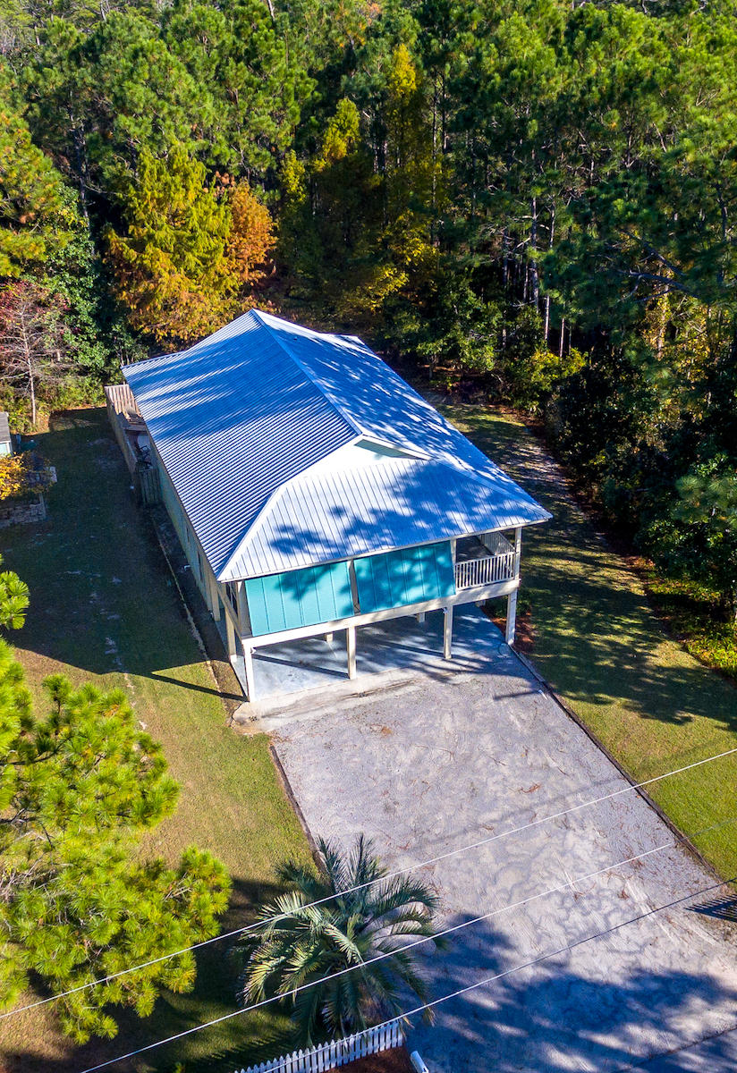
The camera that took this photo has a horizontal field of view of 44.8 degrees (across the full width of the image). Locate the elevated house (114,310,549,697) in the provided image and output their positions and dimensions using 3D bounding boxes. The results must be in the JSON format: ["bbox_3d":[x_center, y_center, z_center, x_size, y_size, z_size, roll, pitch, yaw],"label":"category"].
[{"bbox_3d":[-2.636,-3.201,36.792,11.305,8.073,20.473,-11,31,-17],"label":"elevated house"}]

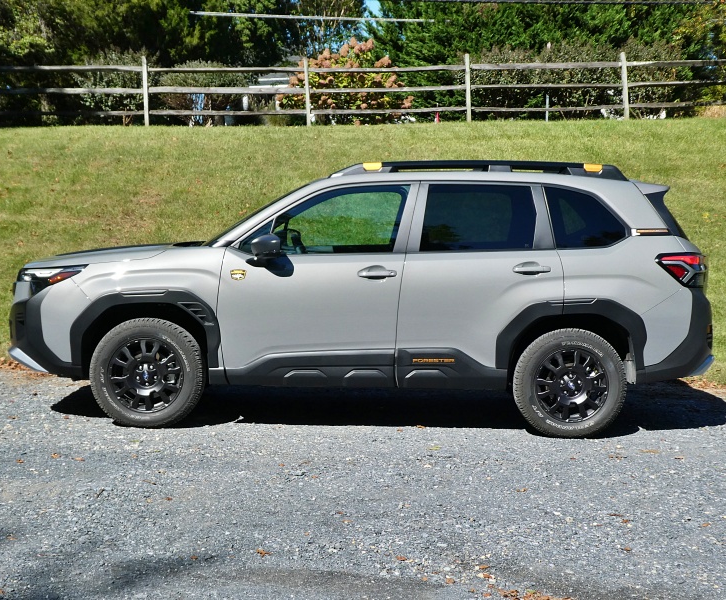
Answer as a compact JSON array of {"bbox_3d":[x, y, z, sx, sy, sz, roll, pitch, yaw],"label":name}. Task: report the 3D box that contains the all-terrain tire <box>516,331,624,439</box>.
[{"bbox_3d":[1.313,0.534,6.926,0.700,0.700,0.240,2,4,-1],"label":"all-terrain tire"}]

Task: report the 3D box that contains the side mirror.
[{"bbox_3d":[-0.599,-0.321,6.676,0.160,0.175,0.240,2,4,-1],"label":"side mirror"}]

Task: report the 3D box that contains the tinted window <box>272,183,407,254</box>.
[{"bbox_3d":[-0.138,-0.513,6.877,0.875,0.460,0.060,2,-14,-1],"label":"tinted window"}]

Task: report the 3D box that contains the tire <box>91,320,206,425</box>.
[{"bbox_3d":[-1.356,0.460,6.865,0.700,0.700,0.240,2,4,-1],"label":"tire"}]

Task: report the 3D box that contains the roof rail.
[{"bbox_3d":[0.751,-0.828,7.012,1.930,0.135,0.080,2,4,-1],"label":"roof rail"}]

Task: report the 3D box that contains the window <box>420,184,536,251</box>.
[{"bbox_3d":[0.727,-0.524,6.889,0.740,0.440,0.060,2,-14,-1],"label":"window"}]

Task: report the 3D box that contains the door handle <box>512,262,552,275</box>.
[{"bbox_3d":[1.051,-0.196,6.765,0.250,0.072,0.060,2,4,-1],"label":"door handle"}]

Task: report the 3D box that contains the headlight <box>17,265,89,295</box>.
[{"bbox_3d":[-1.976,-0.135,6.923,0.520,0.210,0.360,2,4,-1],"label":"headlight"}]

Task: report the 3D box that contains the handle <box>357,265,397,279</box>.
[{"bbox_3d":[0.090,-0.168,6.747,0.250,0.075,0.060,2,4,-1],"label":"handle"}]

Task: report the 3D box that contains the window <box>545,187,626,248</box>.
[{"bbox_3d":[1.407,-0.520,6.903,0.510,0.410,0.060,2,-14,-1],"label":"window"}]

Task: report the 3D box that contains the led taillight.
[{"bbox_3d":[2.032,-0.201,6.980,0.410,0.215,0.360,2,4,-1],"label":"led taillight"}]

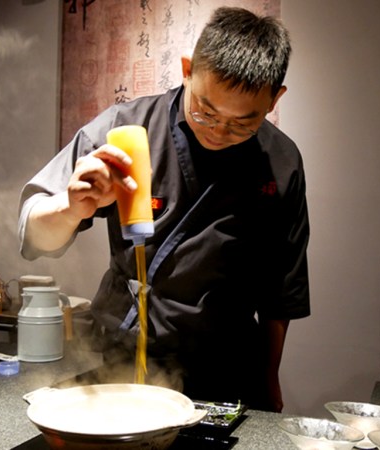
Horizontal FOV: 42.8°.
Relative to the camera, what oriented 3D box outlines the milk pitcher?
[{"bbox_3d":[-0.415,0.283,1.415,0.170,0.200,0.132,2,-1,-42],"label":"milk pitcher"}]

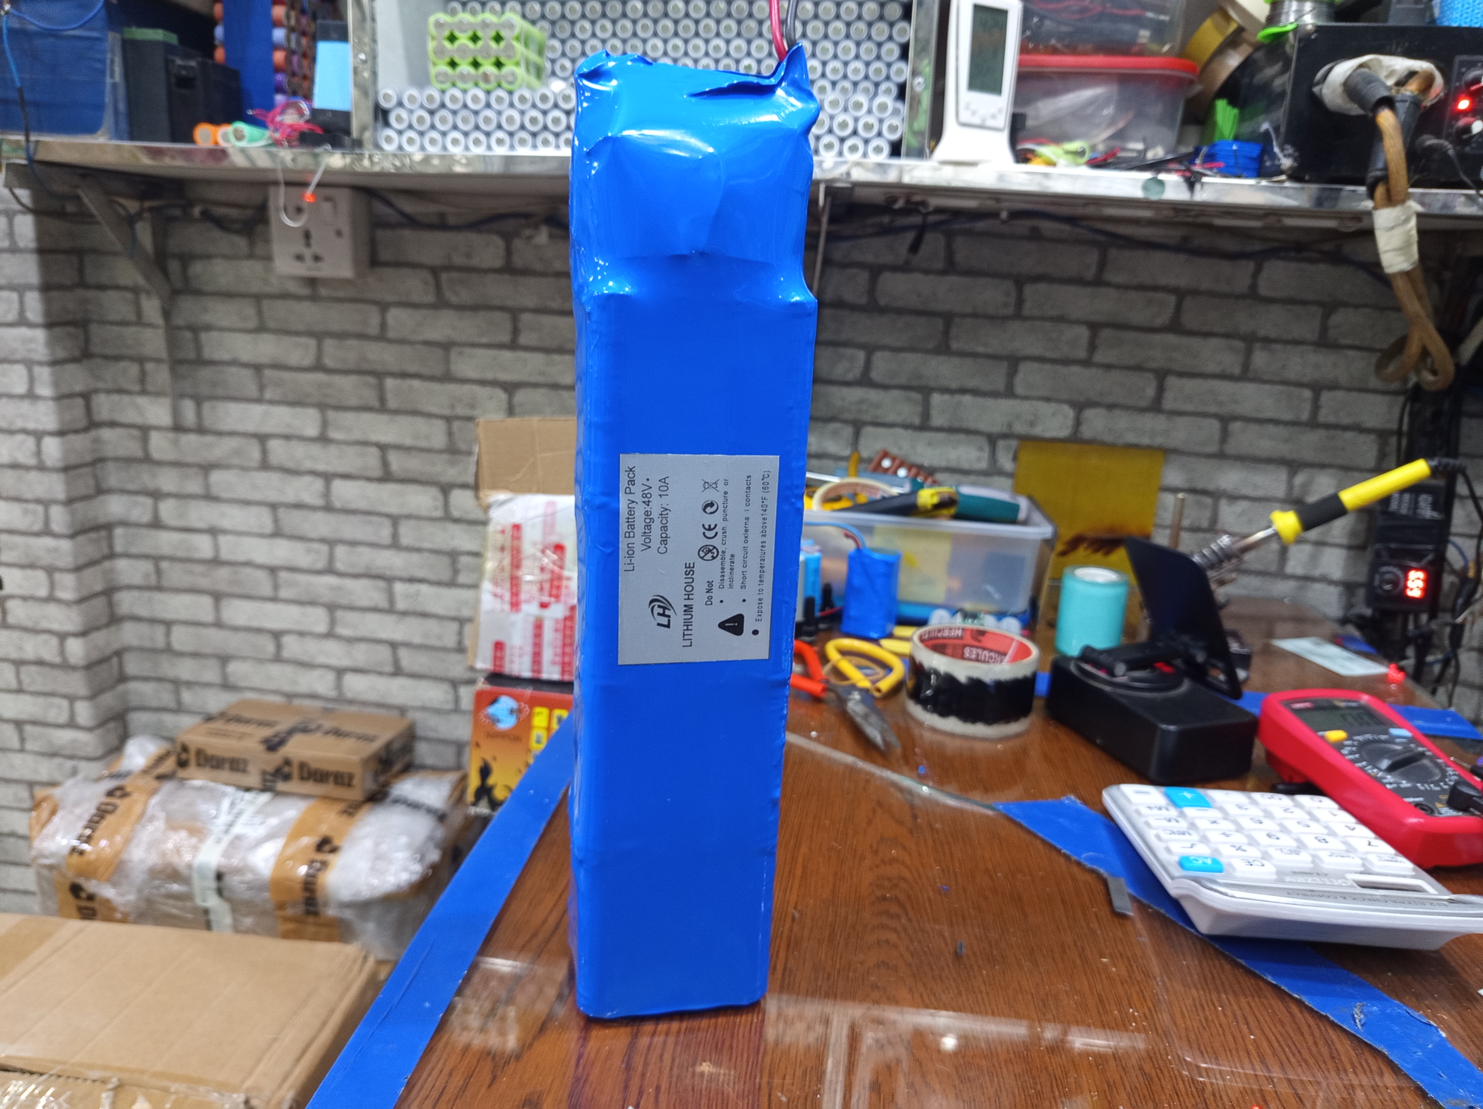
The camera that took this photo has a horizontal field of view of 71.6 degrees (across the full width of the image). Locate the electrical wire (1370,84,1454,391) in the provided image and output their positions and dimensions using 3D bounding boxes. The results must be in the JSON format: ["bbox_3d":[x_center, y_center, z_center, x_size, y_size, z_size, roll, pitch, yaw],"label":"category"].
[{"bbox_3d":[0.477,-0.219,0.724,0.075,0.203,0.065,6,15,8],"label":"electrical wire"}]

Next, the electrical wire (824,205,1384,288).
[{"bbox_3d":[0.323,-0.282,0.930,0.504,0.052,0.030,6,15,8],"label":"electrical wire"}]

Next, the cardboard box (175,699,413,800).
[{"bbox_3d":[-0.475,0.207,1.104,0.208,0.045,0.109,6,15,8],"label":"cardboard box"}]

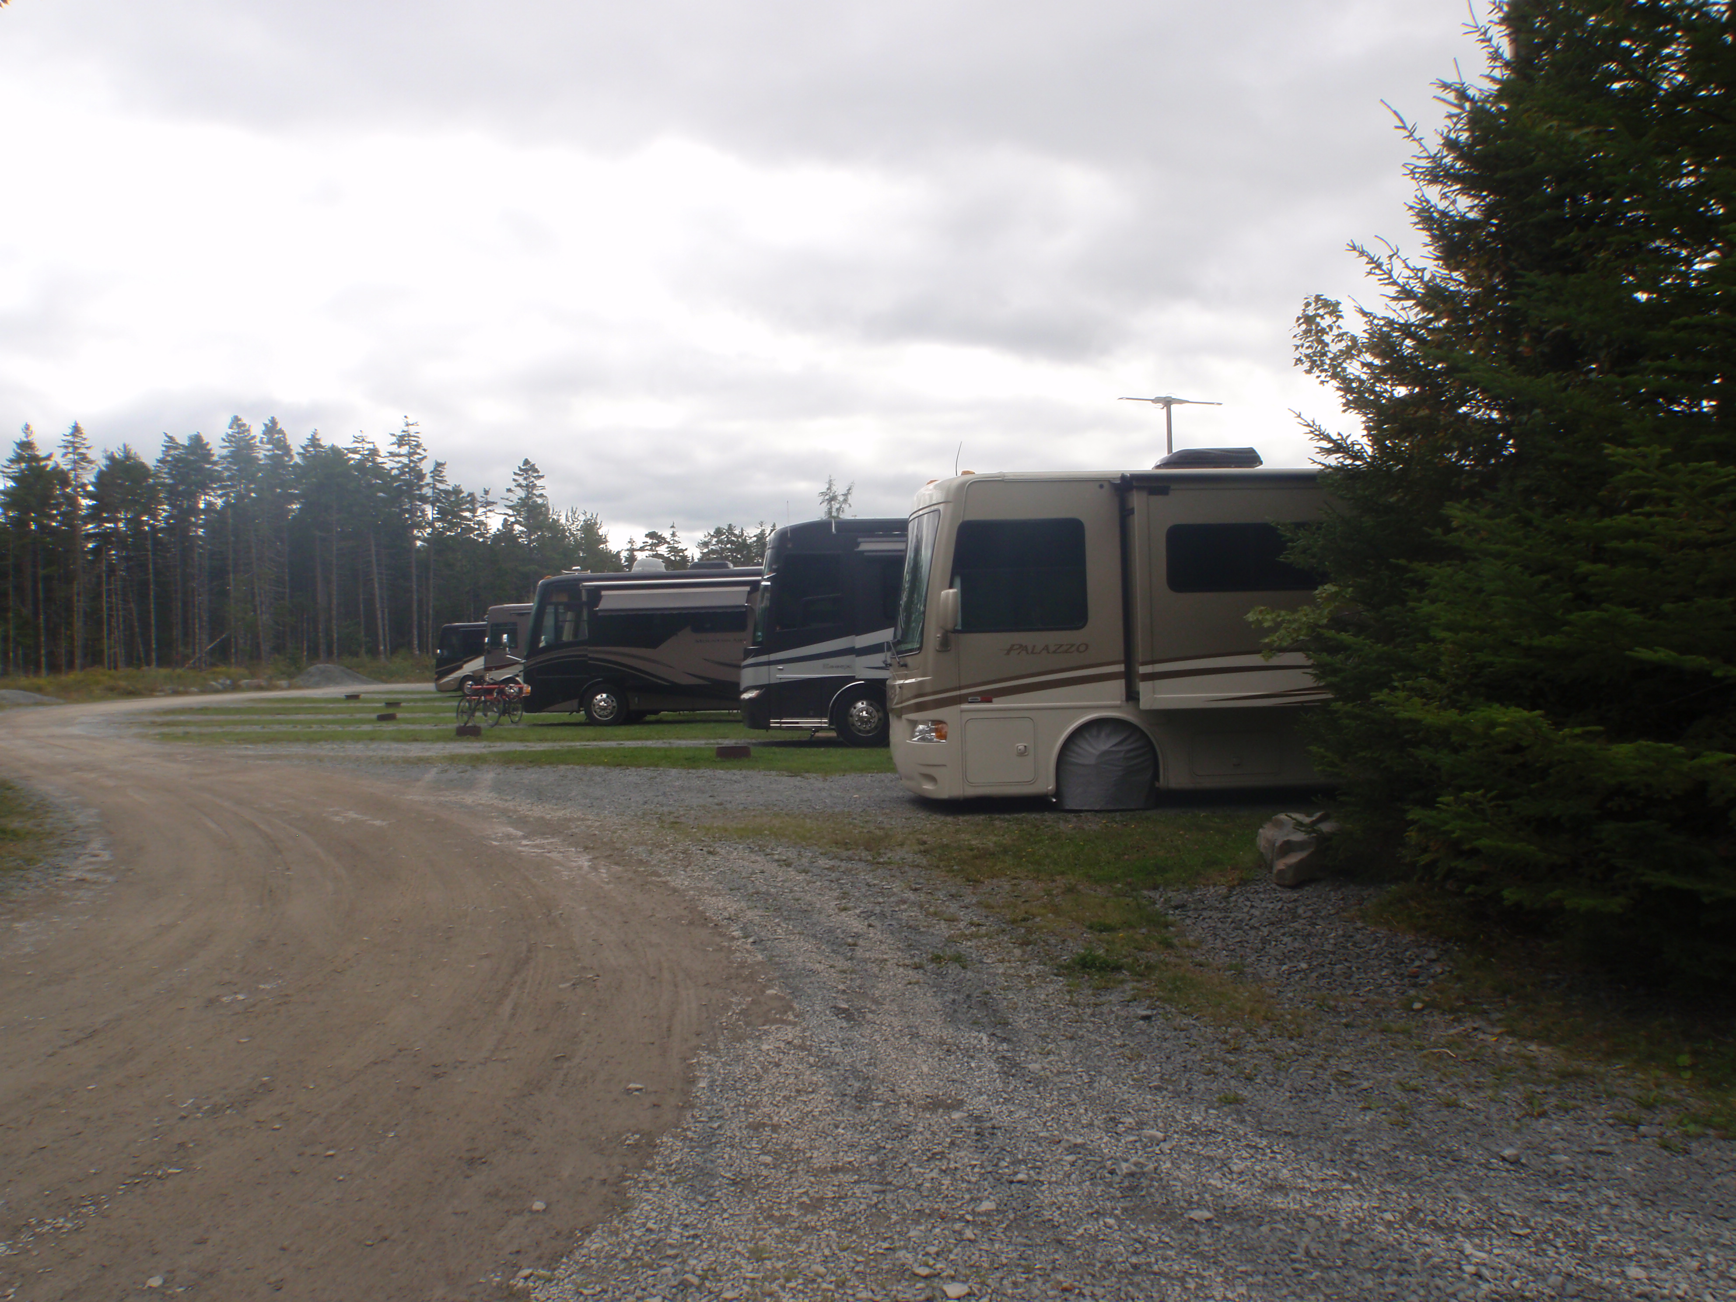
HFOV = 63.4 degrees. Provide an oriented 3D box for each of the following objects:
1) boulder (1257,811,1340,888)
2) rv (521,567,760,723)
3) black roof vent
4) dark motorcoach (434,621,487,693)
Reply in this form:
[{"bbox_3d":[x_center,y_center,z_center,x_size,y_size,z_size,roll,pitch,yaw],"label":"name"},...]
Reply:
[{"bbox_3d":[2.980,1.351,9.660,0.570,0.460,0.500,-1,0,16],"label":"boulder"},{"bbox_3d":[-1.750,-0.170,32.850,12.100,3.580,2.700,-1,0,7],"label":"rv"},{"bbox_3d":[3.690,-2.076,15.250,1.040,0.290,0.700,-1,0,-6],"label":"black roof vent"},{"bbox_3d":[-14.000,0.262,63.000,11.300,3.400,2.600,-1,0,23],"label":"dark motorcoach"}]

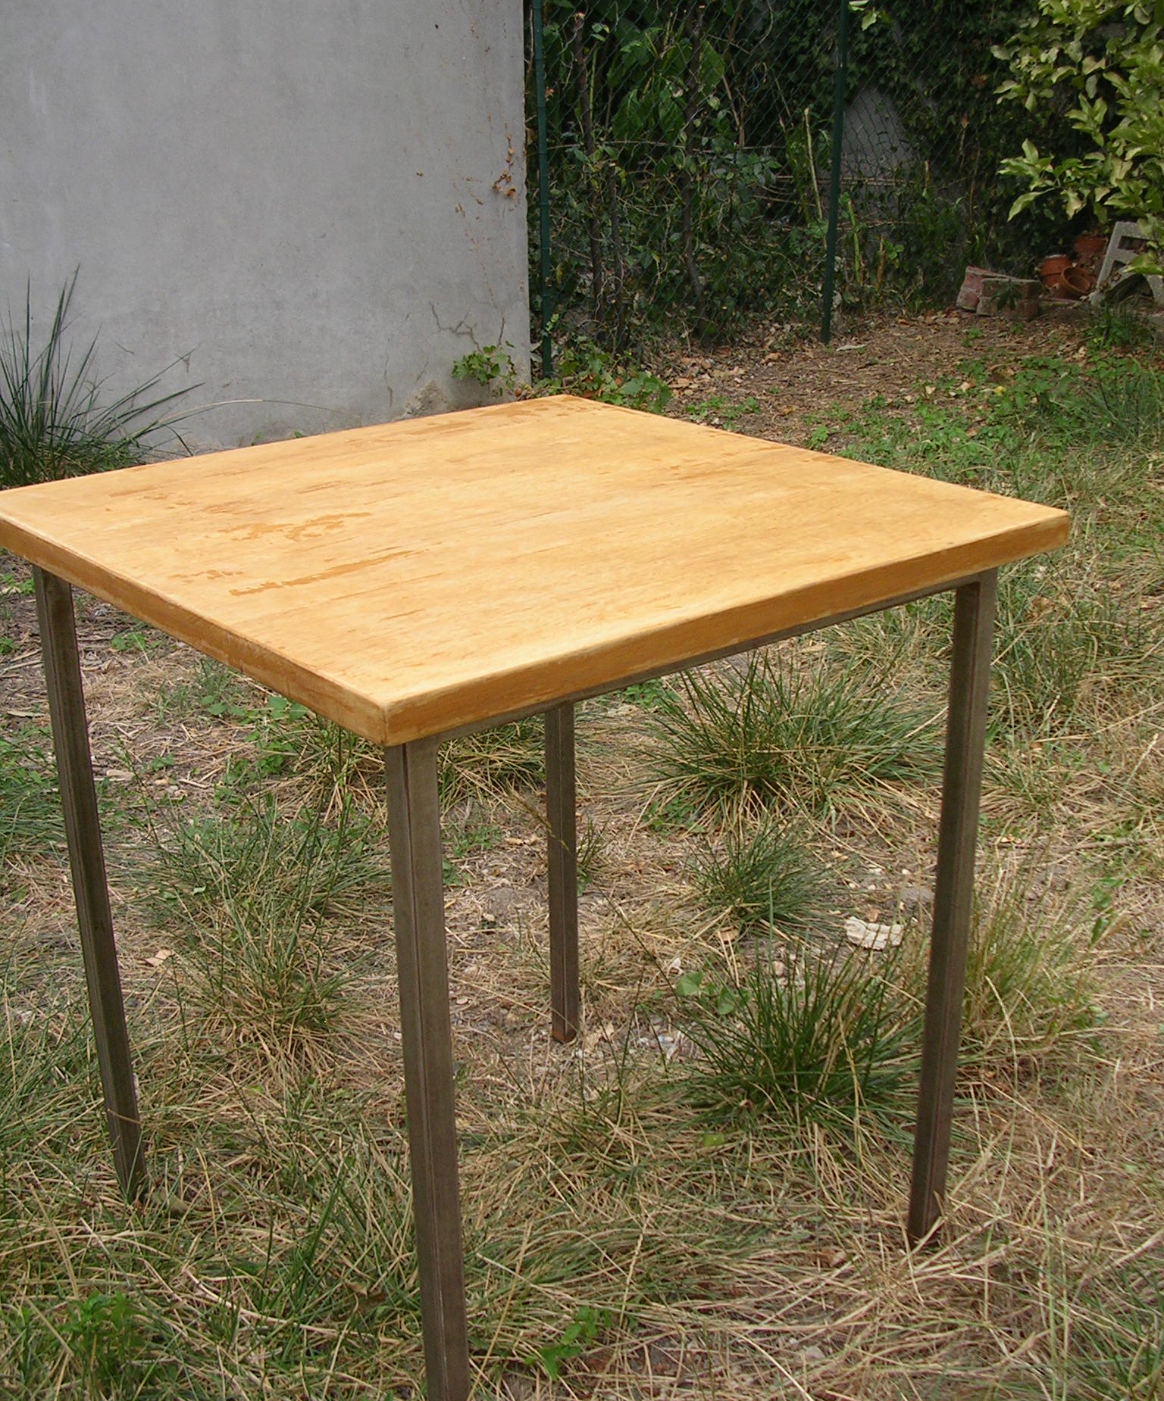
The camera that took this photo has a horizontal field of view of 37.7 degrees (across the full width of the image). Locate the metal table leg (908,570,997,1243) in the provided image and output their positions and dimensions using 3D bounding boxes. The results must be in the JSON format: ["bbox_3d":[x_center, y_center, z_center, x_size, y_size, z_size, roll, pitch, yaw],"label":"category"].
[{"bbox_3d":[0.356,0.225,1.652,0.026,0.730,0.026,-17,27,-36],"label":"metal table leg"}]

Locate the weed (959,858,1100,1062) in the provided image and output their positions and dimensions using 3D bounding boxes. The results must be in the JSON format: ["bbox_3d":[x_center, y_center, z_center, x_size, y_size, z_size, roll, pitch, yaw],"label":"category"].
[{"bbox_3d":[0.553,0.314,2.145,0.205,0.220,0.180,-1,21,0],"label":"weed"}]

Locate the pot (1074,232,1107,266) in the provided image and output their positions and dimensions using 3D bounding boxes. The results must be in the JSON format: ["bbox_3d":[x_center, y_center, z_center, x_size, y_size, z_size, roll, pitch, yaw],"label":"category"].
[{"bbox_3d":[2.105,-1.864,7.050,0.140,0.140,0.140,5,22,15],"label":"pot"}]

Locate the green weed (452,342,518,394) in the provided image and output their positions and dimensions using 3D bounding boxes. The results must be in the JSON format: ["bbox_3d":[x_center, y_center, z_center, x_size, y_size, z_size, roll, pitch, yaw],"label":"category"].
[{"bbox_3d":[-0.321,-1.096,5.600,0.210,0.165,0.140,-2,21,-3],"label":"green weed"}]

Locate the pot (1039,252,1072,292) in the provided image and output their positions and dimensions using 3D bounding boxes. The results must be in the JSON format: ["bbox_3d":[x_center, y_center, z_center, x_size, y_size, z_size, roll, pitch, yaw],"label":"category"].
[{"bbox_3d":[2.330,-2.100,8.400,0.170,0.165,0.170,-1,21,0],"label":"pot"}]

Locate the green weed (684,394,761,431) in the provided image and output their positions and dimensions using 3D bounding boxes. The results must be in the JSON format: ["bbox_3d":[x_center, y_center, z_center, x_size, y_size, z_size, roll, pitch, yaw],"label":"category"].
[{"bbox_3d":[0.427,-0.879,5.200,0.240,0.075,0.200,1,21,5],"label":"green weed"}]

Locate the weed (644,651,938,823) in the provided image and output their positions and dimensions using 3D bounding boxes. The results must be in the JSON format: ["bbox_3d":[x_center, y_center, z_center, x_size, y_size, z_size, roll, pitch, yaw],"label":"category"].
[{"bbox_3d":[0.376,0.034,2.965,0.530,0.205,0.420,-1,21,0],"label":"weed"}]

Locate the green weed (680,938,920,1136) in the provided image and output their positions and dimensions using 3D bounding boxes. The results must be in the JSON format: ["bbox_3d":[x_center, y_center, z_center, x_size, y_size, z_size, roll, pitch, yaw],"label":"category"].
[{"bbox_3d":[0.274,0.376,2.045,0.310,0.180,0.270,-1,21,0],"label":"green weed"}]

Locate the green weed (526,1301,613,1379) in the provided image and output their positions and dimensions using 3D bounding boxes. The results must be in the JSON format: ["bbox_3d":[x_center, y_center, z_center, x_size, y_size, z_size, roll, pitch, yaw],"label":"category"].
[{"bbox_3d":[-0.013,0.602,1.620,0.083,0.050,0.070,-1,21,0],"label":"green weed"}]

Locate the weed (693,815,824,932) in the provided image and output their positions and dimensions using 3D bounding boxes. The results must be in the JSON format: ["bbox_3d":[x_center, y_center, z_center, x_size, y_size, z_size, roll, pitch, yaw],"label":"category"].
[{"bbox_3d":[0.237,0.227,2.306,0.170,0.120,0.165,2,21,6],"label":"weed"}]

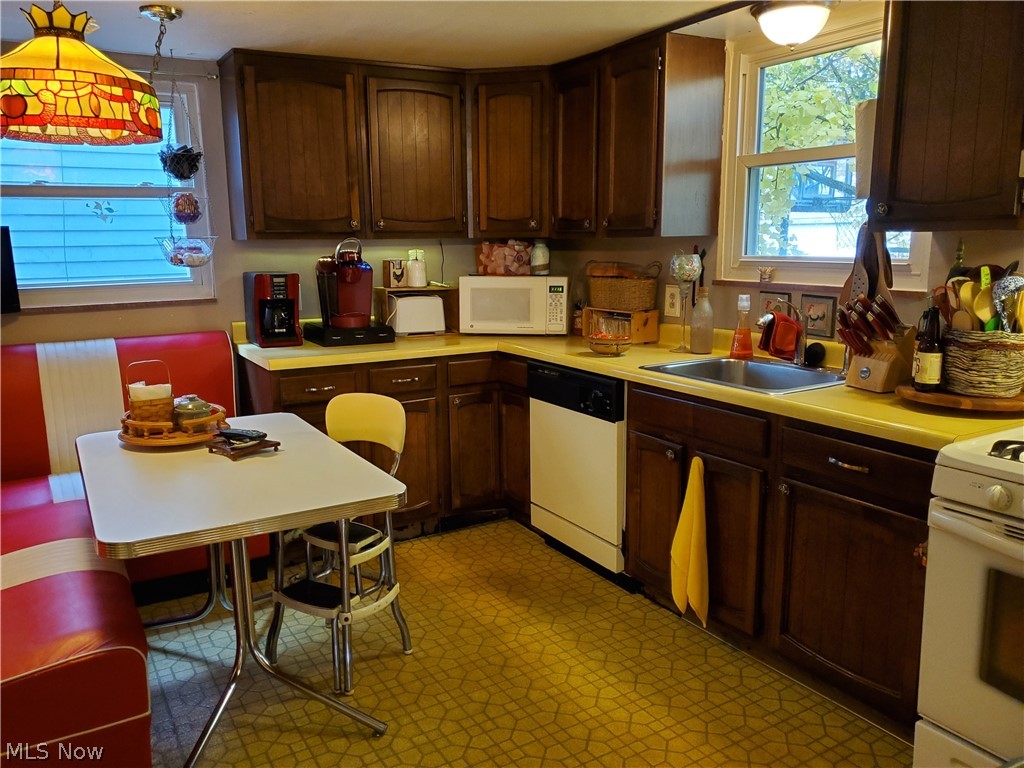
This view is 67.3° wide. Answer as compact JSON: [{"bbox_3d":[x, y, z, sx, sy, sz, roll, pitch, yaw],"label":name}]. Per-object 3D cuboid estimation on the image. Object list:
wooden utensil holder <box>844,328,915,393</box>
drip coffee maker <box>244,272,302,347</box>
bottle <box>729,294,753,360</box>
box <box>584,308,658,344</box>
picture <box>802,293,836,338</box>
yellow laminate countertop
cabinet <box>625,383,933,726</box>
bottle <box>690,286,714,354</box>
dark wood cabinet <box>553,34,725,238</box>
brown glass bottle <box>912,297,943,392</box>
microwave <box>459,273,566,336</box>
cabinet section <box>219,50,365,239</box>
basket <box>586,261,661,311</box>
[{"bbox_3d":[1.137,-0.085,2.352,0.185,0.187,0.125,-7,12,-31],"label":"wooden utensil holder"},{"bbox_3d":[-1.088,-0.344,3.502,0.180,0.330,0.235,-7,12,-29],"label":"drip coffee maker"},{"bbox_3d":[0.883,-0.214,2.936,0.080,0.232,0.080,-7,12,-31],"label":"bottle"},{"bbox_3d":[0.509,-0.282,3.601,0.164,0.145,0.364,-7,12,-31],"label":"box"},{"bbox_3d":[1.111,-0.245,2.788,0.020,0.145,0.137,-7,12,-31],"label":"picture"},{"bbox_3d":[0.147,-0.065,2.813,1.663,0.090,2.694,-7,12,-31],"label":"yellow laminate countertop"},{"bbox_3d":[0.988,0.440,2.548,0.613,0.815,1.187,-7,12,-31],"label":"cabinet"},{"bbox_3d":[0.758,-0.250,3.076,0.085,0.255,0.085,-1,11,0],"label":"bottle"},{"bbox_3d":[0.504,-1.023,3.338,0.324,0.761,0.767,-7,12,-31],"label":"dark wood cabinet"},{"bbox_3d":[1.138,-0.100,2.091,0.066,0.240,0.066,-7,12,-31],"label":"brown glass bottle"},{"bbox_3d":[0.033,-0.412,3.924,0.520,0.288,0.363,1,10,7],"label":"microwave"},{"bbox_3d":[-0.967,-1.026,3.418,0.528,0.760,0.320,-7,13,-31],"label":"cabinet section"},{"bbox_3d":[0.515,-0.450,3.539,0.178,0.208,0.324,-7,12,-31],"label":"basket"}]

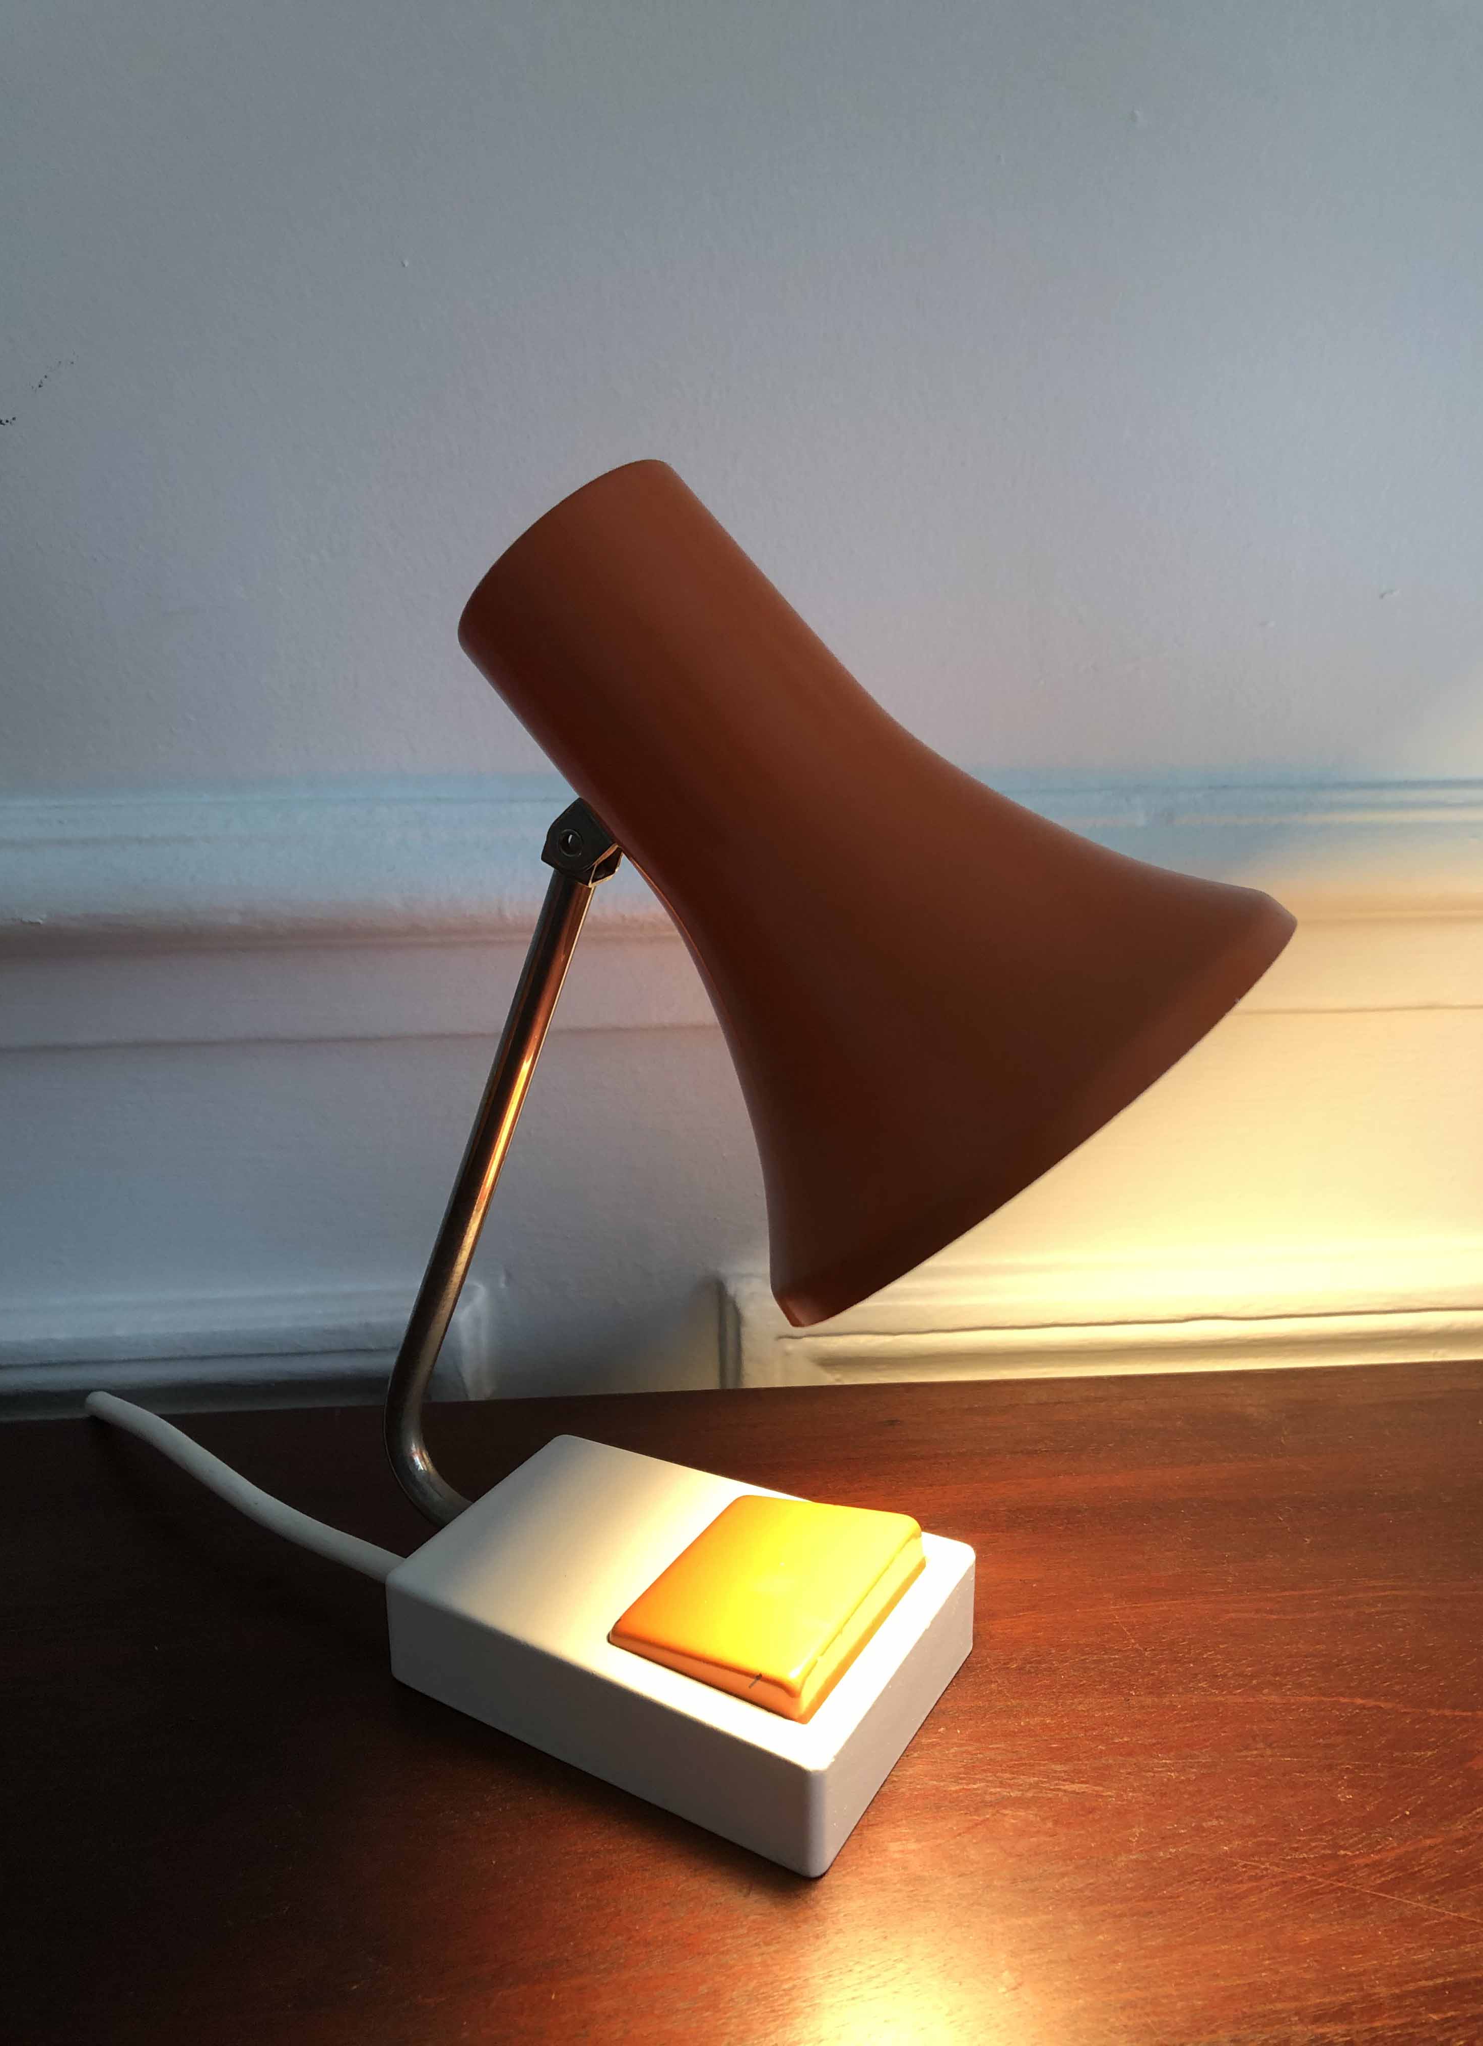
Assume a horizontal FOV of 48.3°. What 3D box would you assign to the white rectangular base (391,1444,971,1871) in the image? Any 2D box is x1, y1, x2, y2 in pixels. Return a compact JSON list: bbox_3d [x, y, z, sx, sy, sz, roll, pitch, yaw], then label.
[{"bbox_3d":[-0.015,0.144,0.400,0.119,0.030,0.084,10,20,27],"label":"white rectangular base"}]

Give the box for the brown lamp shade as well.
[{"bbox_3d":[0.011,-0.038,0.331,0.128,0.147,0.128,-40,-1,33],"label":"brown lamp shade"}]

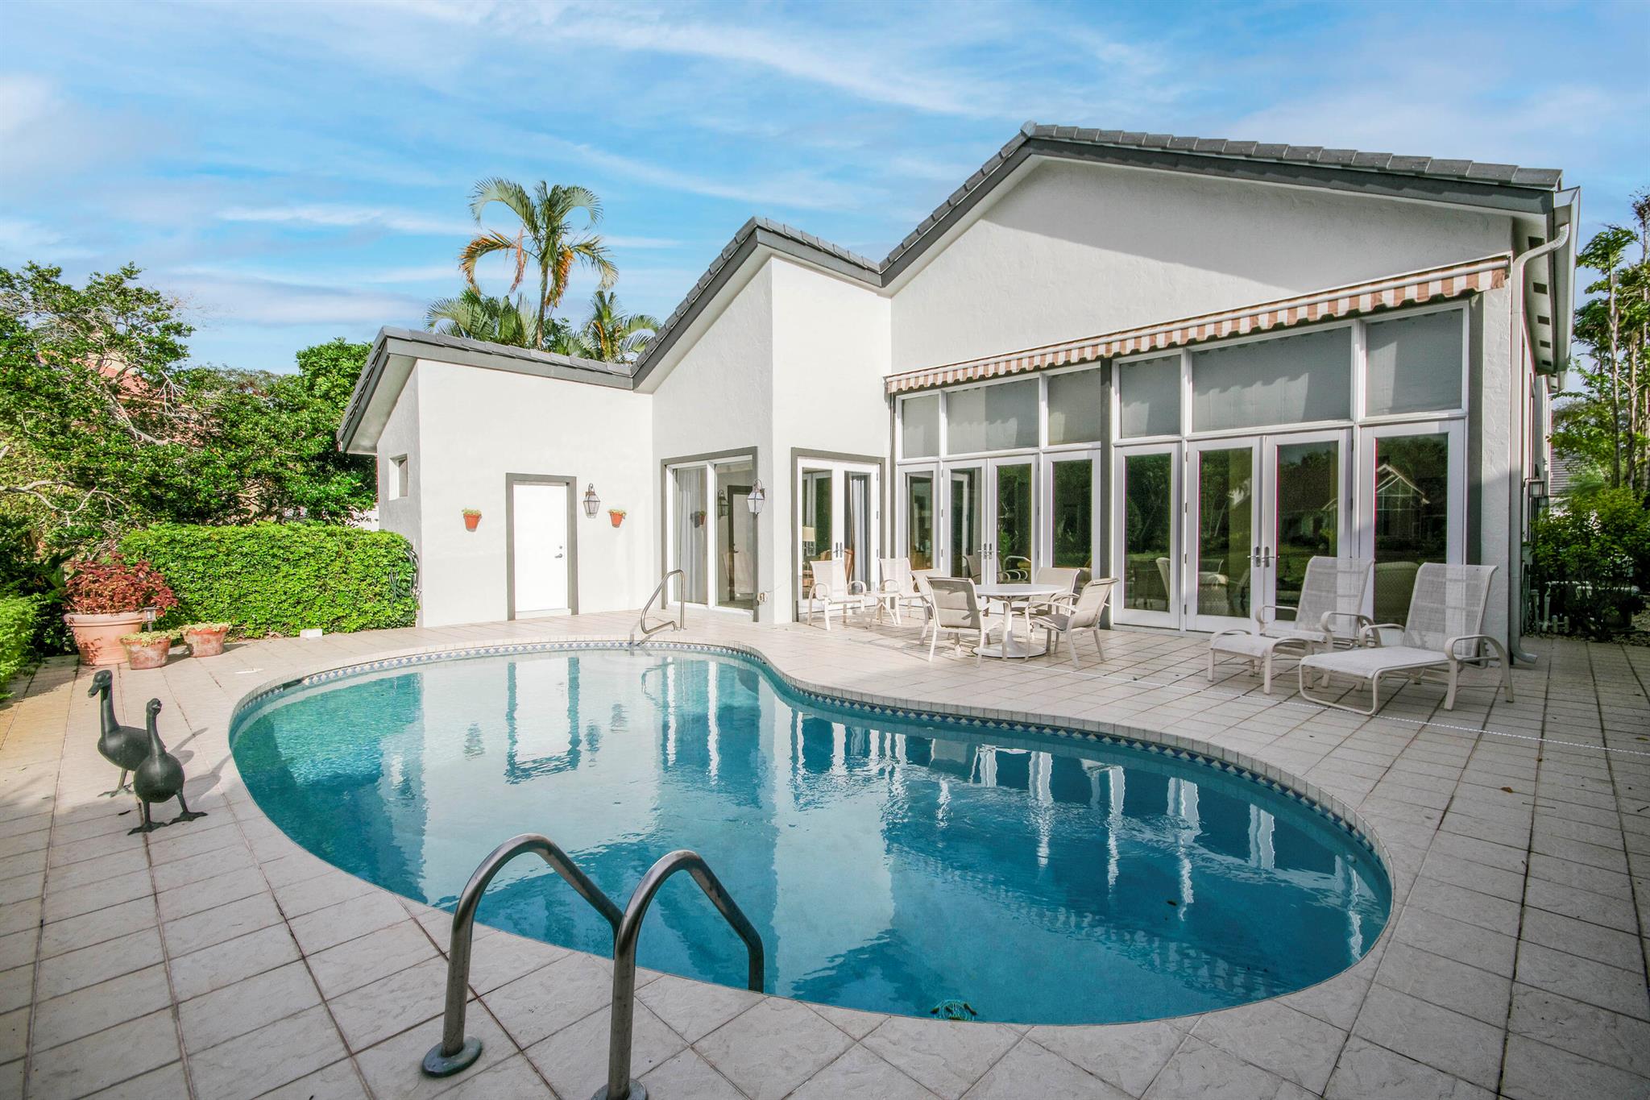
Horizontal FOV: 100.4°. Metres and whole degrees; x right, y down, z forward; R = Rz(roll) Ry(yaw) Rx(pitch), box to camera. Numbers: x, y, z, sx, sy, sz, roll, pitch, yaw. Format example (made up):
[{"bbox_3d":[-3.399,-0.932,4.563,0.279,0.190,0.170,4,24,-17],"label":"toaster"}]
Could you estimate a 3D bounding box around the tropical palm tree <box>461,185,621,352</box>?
[{"bbox_3d":[-6.524,-3.728,15.650,3.400,9.300,3.400,-1,2,-22],"label":"tropical palm tree"}]

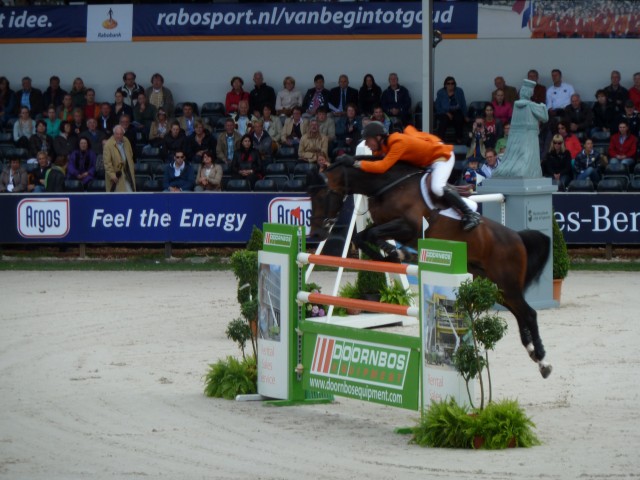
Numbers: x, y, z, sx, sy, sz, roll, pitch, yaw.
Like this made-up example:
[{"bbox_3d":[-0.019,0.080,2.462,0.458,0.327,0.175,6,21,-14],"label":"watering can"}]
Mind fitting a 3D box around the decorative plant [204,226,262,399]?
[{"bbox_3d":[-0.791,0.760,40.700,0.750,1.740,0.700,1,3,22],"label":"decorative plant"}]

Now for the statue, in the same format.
[{"bbox_3d":[2.861,-1.591,55.400,0.600,1.430,0.620,2,3,37],"label":"statue"}]

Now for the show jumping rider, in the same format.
[{"bbox_3d":[0.900,-0.631,38.600,1.250,1.100,0.700,-1,3,-20],"label":"show jumping rider"}]

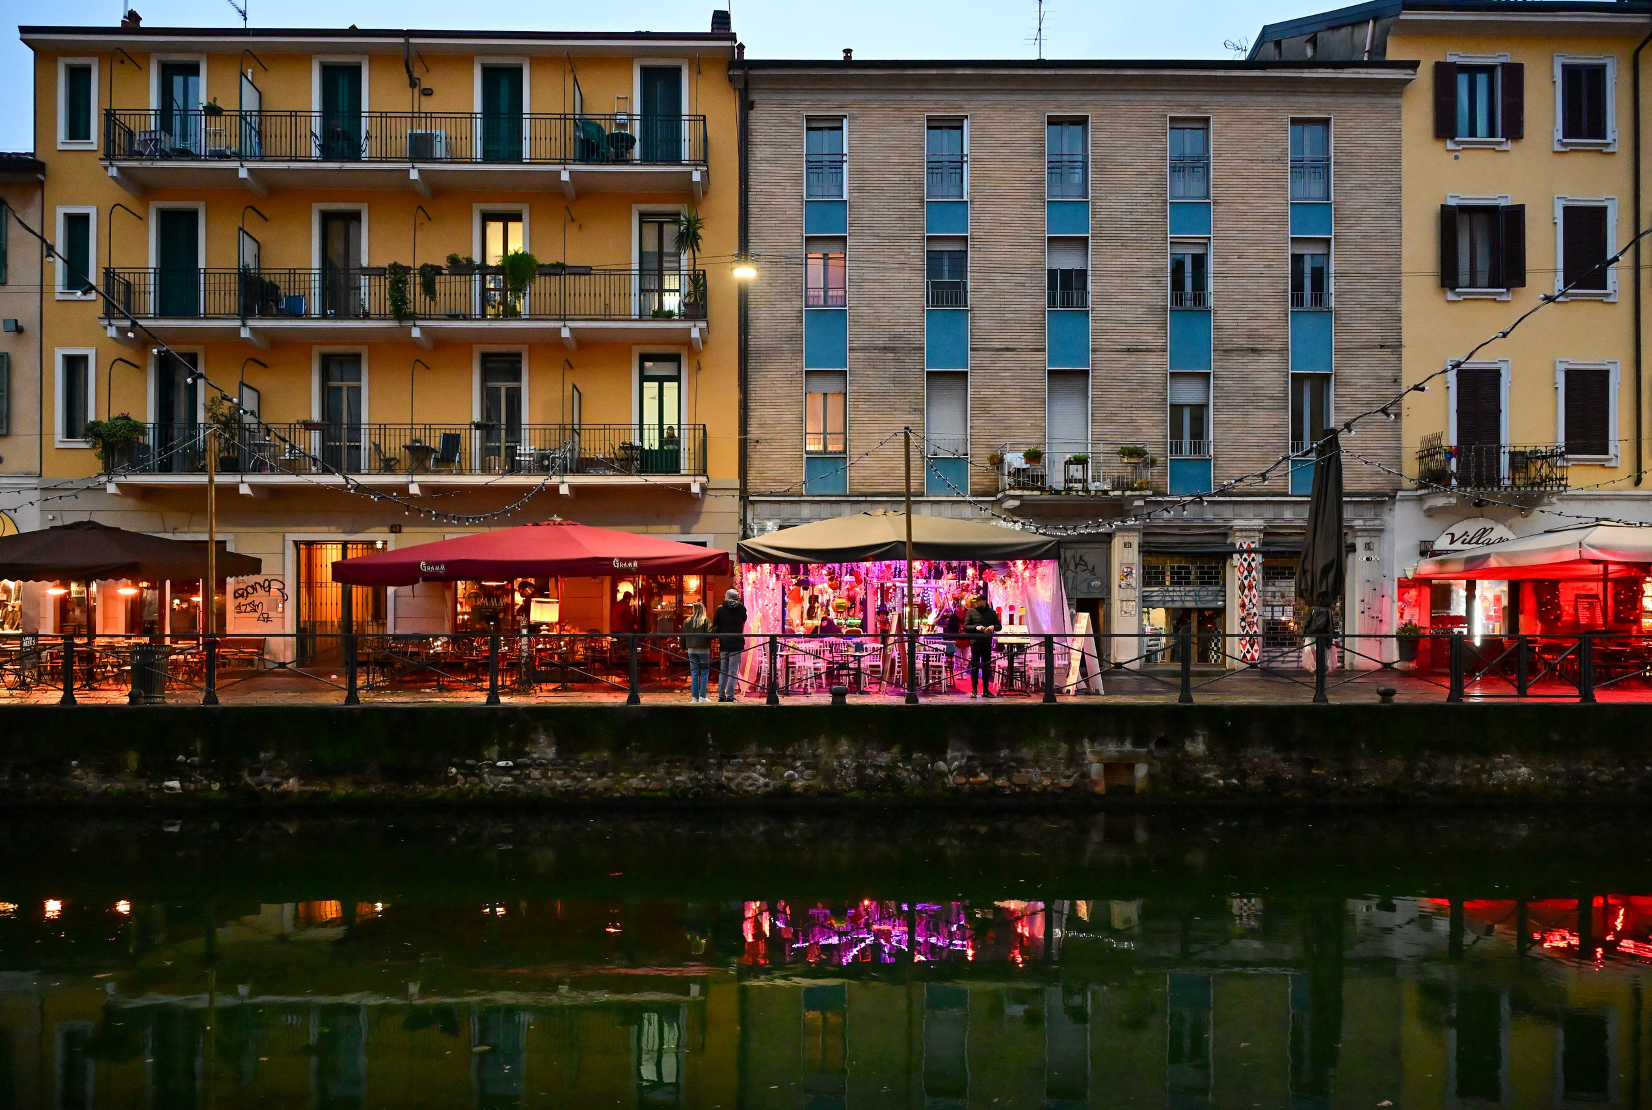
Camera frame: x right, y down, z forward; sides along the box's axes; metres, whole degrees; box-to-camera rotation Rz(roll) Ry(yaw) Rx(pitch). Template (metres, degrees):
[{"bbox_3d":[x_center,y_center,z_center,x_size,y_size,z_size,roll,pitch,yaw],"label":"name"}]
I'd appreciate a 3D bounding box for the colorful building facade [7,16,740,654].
[{"bbox_3d":[-9.494,-4.415,28.644,15.100,13.800,12.000,0,-1,-1],"label":"colorful building facade"}]

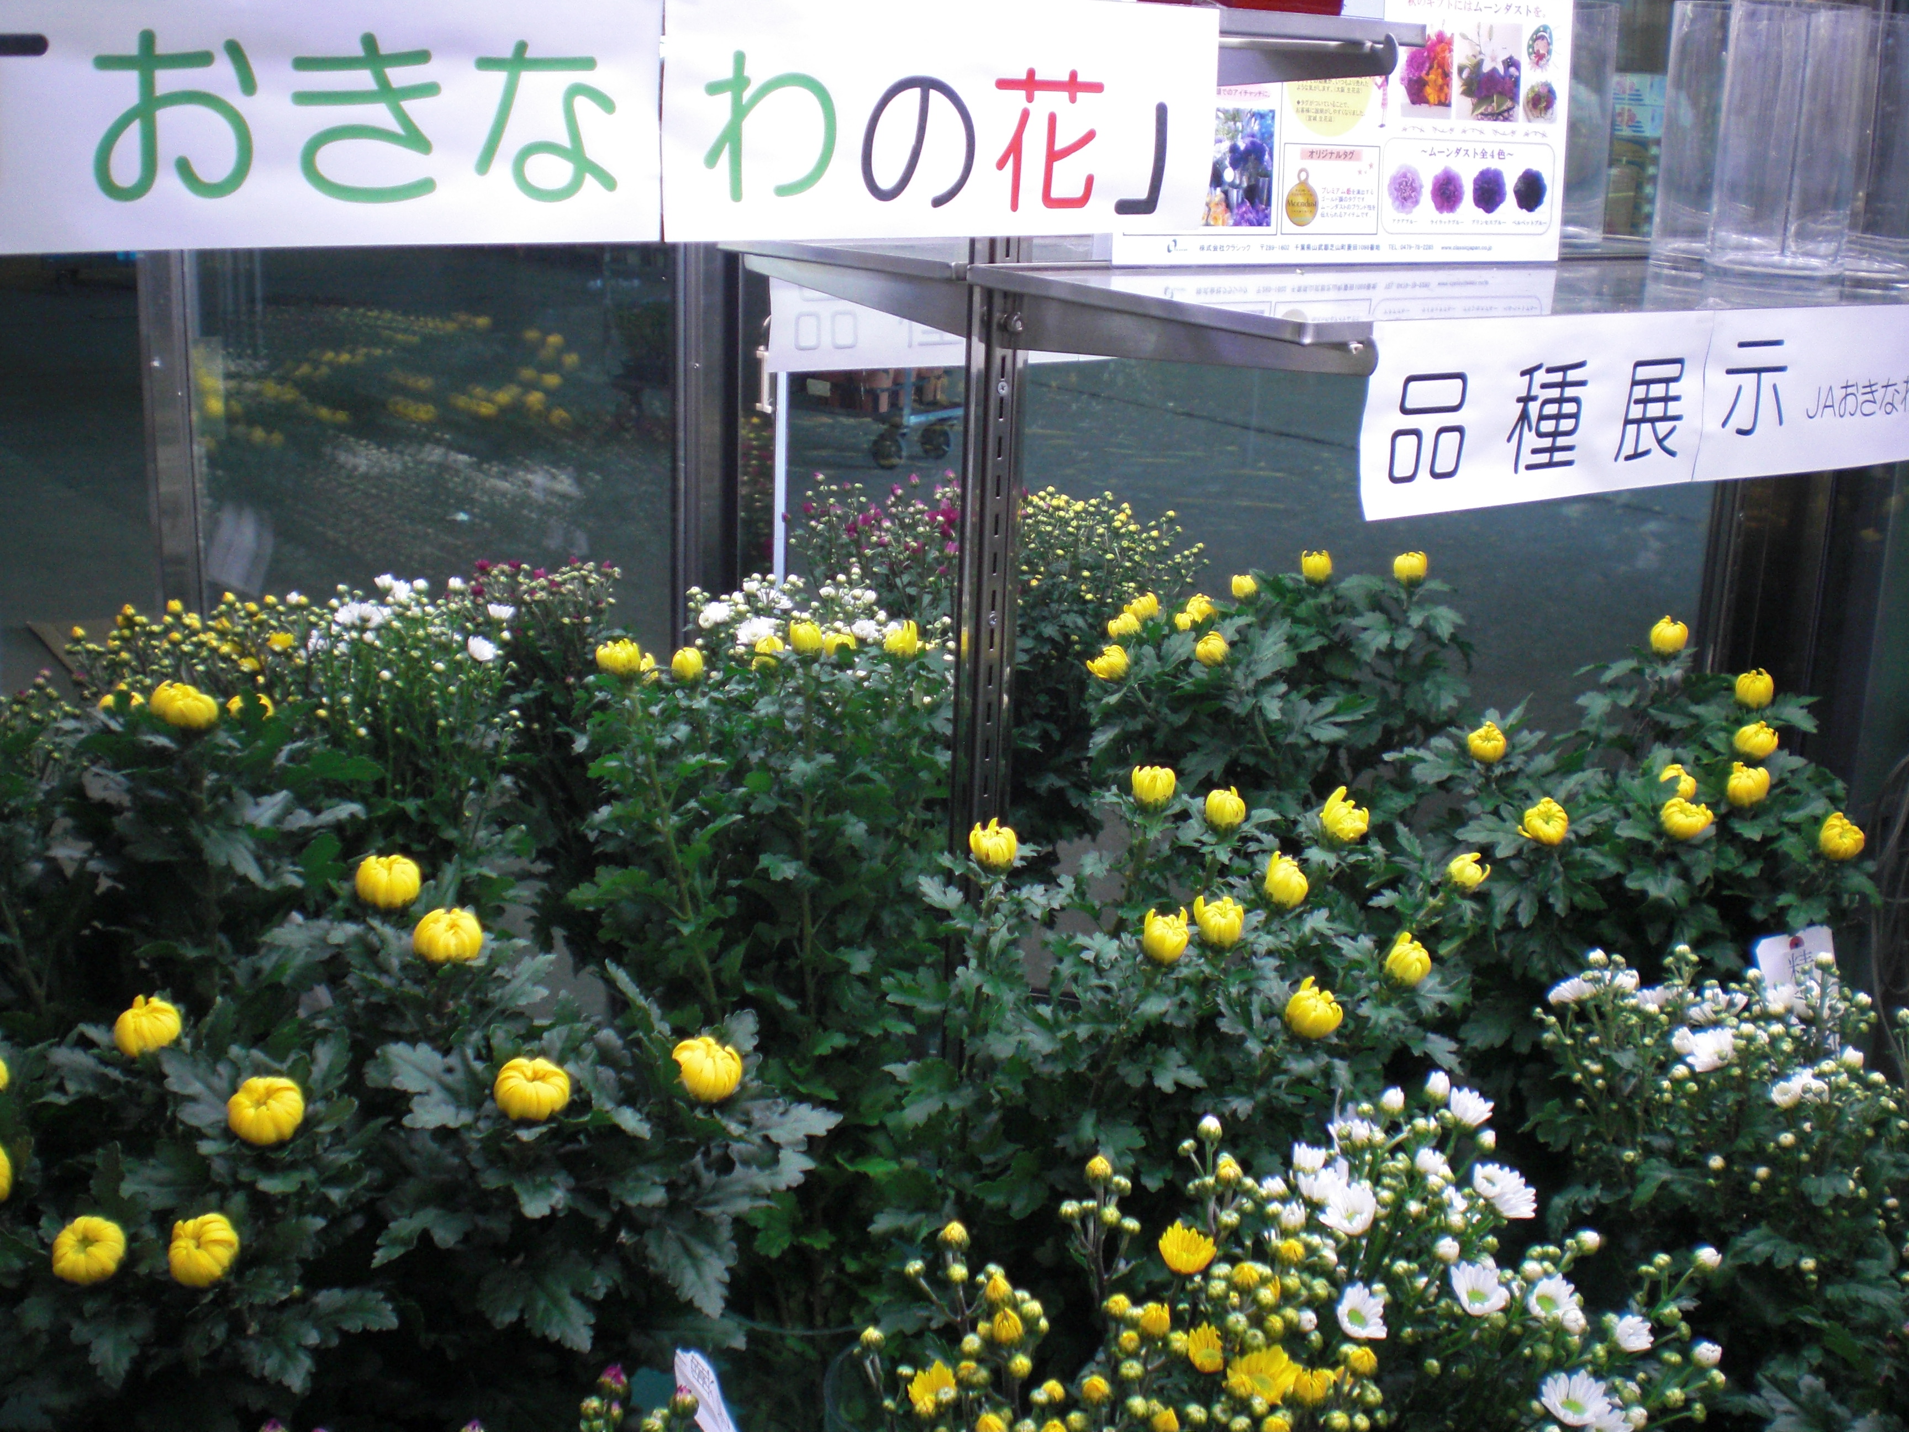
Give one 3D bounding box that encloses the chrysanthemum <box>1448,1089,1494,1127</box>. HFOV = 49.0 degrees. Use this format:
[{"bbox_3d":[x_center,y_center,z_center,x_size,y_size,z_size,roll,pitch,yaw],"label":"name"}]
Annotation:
[{"bbox_3d":[0.224,0.170,0.910,0.021,0.017,0.021,24,15,9],"label":"chrysanthemum"}]

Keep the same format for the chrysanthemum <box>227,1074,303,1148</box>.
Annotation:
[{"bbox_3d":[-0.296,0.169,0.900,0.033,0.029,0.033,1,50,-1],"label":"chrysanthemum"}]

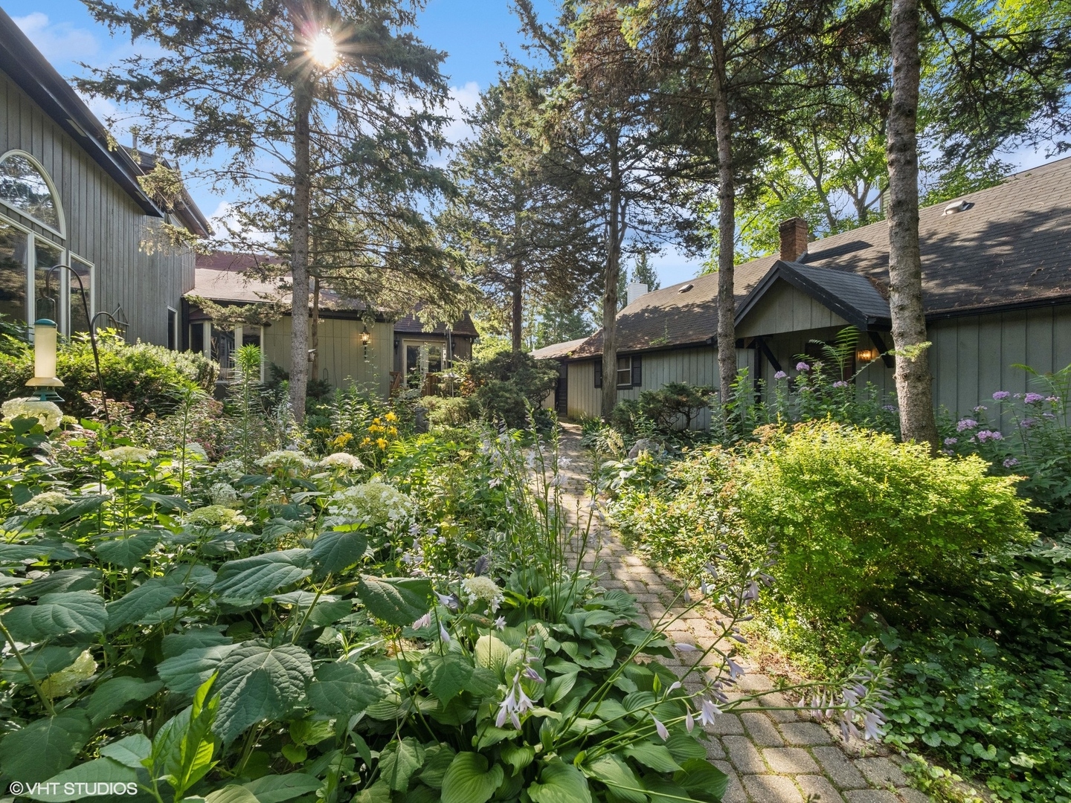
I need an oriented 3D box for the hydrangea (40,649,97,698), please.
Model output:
[{"bbox_3d":[-1.083,0.627,1.000,0.120,0.110,0.130,1,1,42],"label":"hydrangea"}]

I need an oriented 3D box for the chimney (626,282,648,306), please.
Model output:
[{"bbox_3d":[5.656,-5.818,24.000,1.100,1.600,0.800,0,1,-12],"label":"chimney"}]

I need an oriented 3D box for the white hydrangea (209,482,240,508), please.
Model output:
[{"bbox_3d":[-1.399,0.431,1.950,0.125,0.110,0.125,-1,1,-36],"label":"white hydrangea"}]

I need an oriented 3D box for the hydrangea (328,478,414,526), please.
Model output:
[{"bbox_3d":[-0.410,0.249,1.080,0.200,0.110,0.190,0,1,-21],"label":"hydrangea"}]

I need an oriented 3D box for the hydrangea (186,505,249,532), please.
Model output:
[{"bbox_3d":[-0.956,0.348,1.300,0.160,0.085,0.160,-1,1,-36],"label":"hydrangea"}]

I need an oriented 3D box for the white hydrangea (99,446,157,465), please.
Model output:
[{"bbox_3d":[-1.648,0.225,1.750,0.170,0.080,0.170,-1,1,-43],"label":"white hydrangea"}]

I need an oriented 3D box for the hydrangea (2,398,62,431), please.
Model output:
[{"bbox_3d":[-2.382,0.065,2.050,0.190,0.150,0.200,1,1,41],"label":"hydrangea"}]

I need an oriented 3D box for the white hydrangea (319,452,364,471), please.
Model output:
[{"bbox_3d":[-0.807,0.249,1.800,0.175,0.075,0.170,0,1,-24],"label":"white hydrangea"}]

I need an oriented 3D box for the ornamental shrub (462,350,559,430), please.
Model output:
[{"bbox_3d":[-0.825,-0.365,14.000,2.900,2.500,2.600,0,1,0],"label":"ornamental shrub"}]

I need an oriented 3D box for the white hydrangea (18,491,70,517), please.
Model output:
[{"bbox_3d":[-2.099,0.434,1.850,0.150,0.100,0.150,1,1,41],"label":"white hydrangea"}]

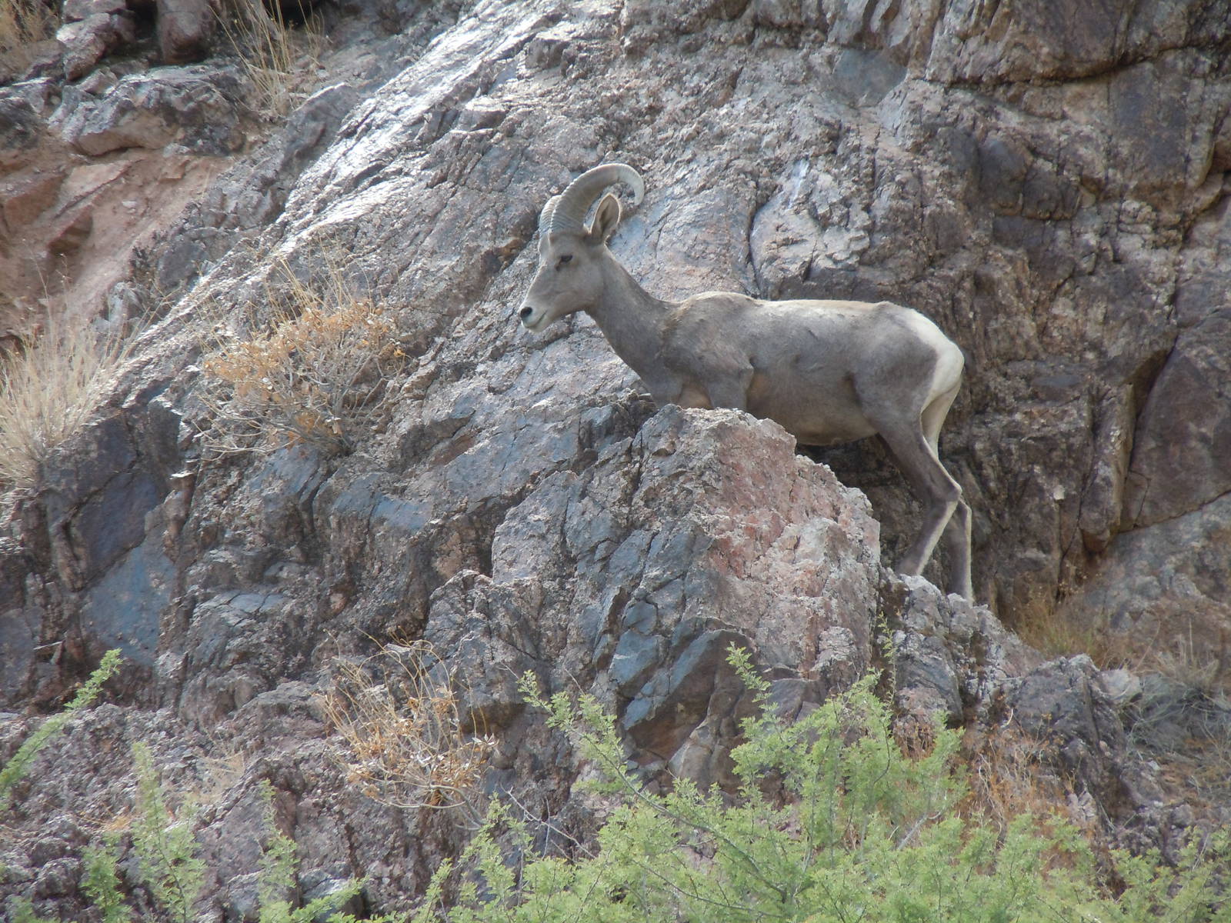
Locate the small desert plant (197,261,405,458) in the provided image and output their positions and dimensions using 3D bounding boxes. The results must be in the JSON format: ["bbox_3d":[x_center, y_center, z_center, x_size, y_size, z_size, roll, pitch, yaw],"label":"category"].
[{"bbox_3d":[-0.889,-0.286,30.100,0.580,0.540,0.500,0,-9,0],"label":"small desert plant"}]

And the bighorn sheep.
[{"bbox_3d":[0.364,-0.215,30.000,1.270,1.230,0.400,-2,-9,10],"label":"bighorn sheep"}]

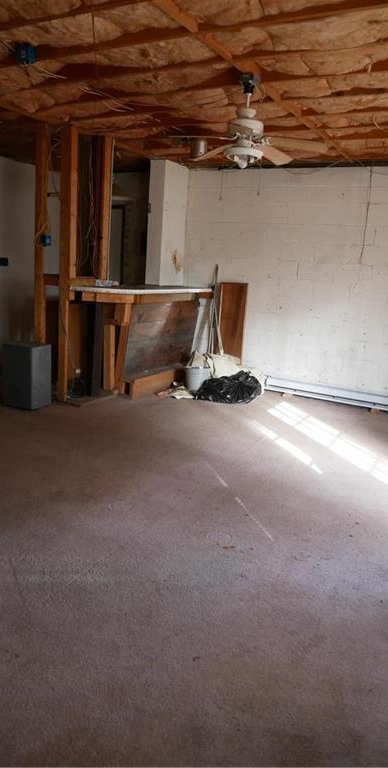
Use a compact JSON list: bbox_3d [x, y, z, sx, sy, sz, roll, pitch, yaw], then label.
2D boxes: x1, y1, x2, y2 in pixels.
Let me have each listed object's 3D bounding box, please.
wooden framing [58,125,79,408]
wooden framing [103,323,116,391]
[{"bbox_3d":[-1.204,-1.078,5.062,0.100,2.580,0.085,10,14,27],"label":"wooden framing"},{"bbox_3d":[-0.925,-0.294,5.871,0.090,0.720,0.090,10,14,27],"label":"wooden framing"}]

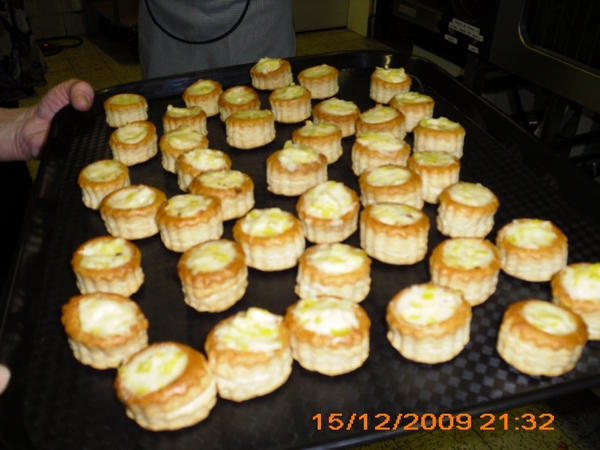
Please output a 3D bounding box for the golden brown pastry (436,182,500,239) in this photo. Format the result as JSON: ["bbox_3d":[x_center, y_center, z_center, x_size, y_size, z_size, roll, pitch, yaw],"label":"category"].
[{"bbox_3d":[0.115,-0.011,0.430,0.041,0.023,0.041,-3,31,0],"label":"golden brown pastry"}]

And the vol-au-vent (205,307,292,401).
[{"bbox_3d":[-0.028,0.072,0.347,0.044,0.029,0.044,-5,31,0],"label":"vol-au-vent"}]

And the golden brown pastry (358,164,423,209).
[{"bbox_3d":[0.071,-0.025,0.485,0.047,0.025,0.047,-5,31,0],"label":"golden brown pastry"}]

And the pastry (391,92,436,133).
[{"bbox_3d":[0.111,-0.112,0.616,0.044,0.025,0.044,-5,31,0],"label":"pastry"}]

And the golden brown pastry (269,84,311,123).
[{"bbox_3d":[-0.009,-0.119,0.617,0.042,0.024,0.042,-3,31,0],"label":"golden brown pastry"}]

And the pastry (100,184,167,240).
[{"bbox_3d":[-0.134,-0.011,0.505,0.046,0.025,0.046,-5,31,0],"label":"pastry"}]

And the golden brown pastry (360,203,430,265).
[{"bbox_3d":[0.067,0.006,0.438,0.046,0.024,0.046,-5,31,0],"label":"golden brown pastry"}]

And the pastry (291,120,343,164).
[{"bbox_3d":[0.017,-0.079,0.593,0.047,0.026,0.047,-1,31,2],"label":"pastry"}]

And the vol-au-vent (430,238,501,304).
[{"bbox_3d":[0.104,0.029,0.394,0.043,0.023,0.043,-5,31,0],"label":"vol-au-vent"}]

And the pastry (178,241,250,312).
[{"bbox_3d":[-0.053,0.032,0.390,0.043,0.024,0.043,-3,32,2],"label":"pastry"}]

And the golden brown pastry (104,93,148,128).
[{"bbox_3d":[-0.173,-0.116,0.626,0.041,0.022,0.041,-3,31,0],"label":"golden brown pastry"}]

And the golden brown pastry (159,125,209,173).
[{"bbox_3d":[-0.102,-0.066,0.552,0.042,0.023,0.042,-3,32,2],"label":"golden brown pastry"}]

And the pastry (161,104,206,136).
[{"bbox_3d":[-0.107,-0.094,0.585,0.041,0.022,0.041,-3,31,0],"label":"pastry"}]

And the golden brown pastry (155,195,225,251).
[{"bbox_3d":[-0.075,-0.002,0.431,0.044,0.023,0.044,-3,31,0],"label":"golden brown pastry"}]

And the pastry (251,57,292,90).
[{"bbox_3d":[-0.034,-0.190,0.780,0.050,0.027,0.050,-4,31,-2],"label":"pastry"}]

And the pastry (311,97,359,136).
[{"bbox_3d":[0.038,-0.112,0.646,0.048,0.026,0.048,-1,31,3],"label":"pastry"}]

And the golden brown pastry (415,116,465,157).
[{"bbox_3d":[0.132,-0.084,0.592,0.047,0.026,0.047,5,32,12],"label":"golden brown pastry"}]

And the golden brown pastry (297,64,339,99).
[{"bbox_3d":[0.022,-0.157,0.685,0.044,0.023,0.044,-3,32,2],"label":"golden brown pastry"}]

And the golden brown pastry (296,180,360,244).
[{"bbox_3d":[0.021,-0.009,0.446,0.045,0.025,0.045,-3,32,2],"label":"golden brown pastry"}]

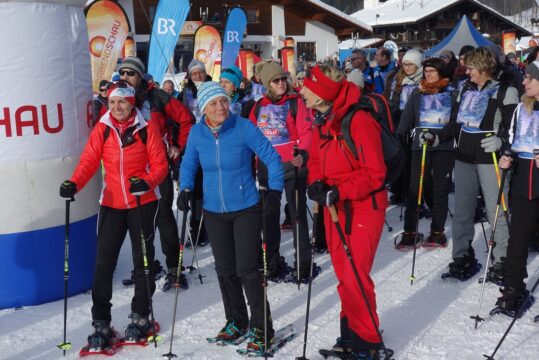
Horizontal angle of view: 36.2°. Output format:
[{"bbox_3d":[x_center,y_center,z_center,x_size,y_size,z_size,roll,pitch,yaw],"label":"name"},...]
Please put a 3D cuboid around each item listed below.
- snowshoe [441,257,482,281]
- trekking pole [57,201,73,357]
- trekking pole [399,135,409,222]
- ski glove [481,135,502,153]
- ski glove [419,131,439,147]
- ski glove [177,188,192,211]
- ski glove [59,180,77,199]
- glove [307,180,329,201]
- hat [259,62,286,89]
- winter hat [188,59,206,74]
[{"bbox_3d":[1.500,0.694,6.420,0.300,0.160,0.130,-7,10,-35],"label":"snowshoe"},{"bbox_3d":[-1.238,0.553,5.043,0.090,1.100,0.090,6,11,9],"label":"trekking pole"},{"bbox_3d":[1.376,-0.077,8.395,0.070,1.024,0.070,6,12,19],"label":"trekking pole"},{"bbox_3d":[1.585,-0.261,5.884,0.160,0.120,0.110,-8,12,-40],"label":"ski glove"},{"bbox_3d":[1.338,-0.349,6.933,0.160,0.120,0.110,-8,12,-40],"label":"ski glove"},{"bbox_3d":[-0.506,0.116,4.902,0.090,0.145,0.115,5,11,30],"label":"ski glove"},{"bbox_3d":[-1.214,0.057,4.966,0.110,0.110,0.130,4,12,20],"label":"ski glove"},{"bbox_3d":[0.285,0.066,4.937,0.140,0.120,0.110,-6,13,-29],"label":"glove"},{"bbox_3d":[0.026,-0.783,6.200,0.200,0.215,0.240,-7,10,-34],"label":"hat"},{"bbox_3d":[-0.813,-1.276,9.300,0.190,0.180,0.220,-3,9,-12],"label":"winter hat"}]

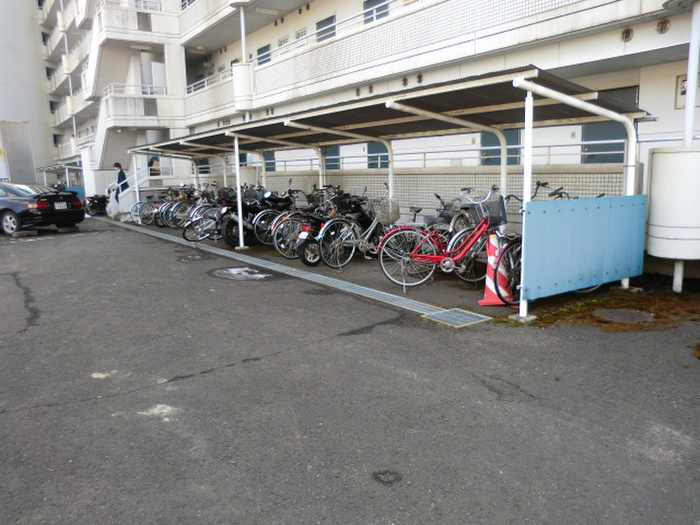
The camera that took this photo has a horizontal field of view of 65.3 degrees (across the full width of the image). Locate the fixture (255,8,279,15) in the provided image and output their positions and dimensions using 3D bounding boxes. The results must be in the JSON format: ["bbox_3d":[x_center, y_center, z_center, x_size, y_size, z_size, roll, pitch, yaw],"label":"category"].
[{"bbox_3d":[-2.177,-6.608,14.364,0.630,0.080,0.120,-7,11,-34],"label":"fixture"}]

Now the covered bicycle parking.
[{"bbox_3d":[-1.561,-1.499,10.997,2.240,2.202,14.044,-7,11,-34],"label":"covered bicycle parking"}]

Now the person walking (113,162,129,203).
[{"bbox_3d":[-7.584,-2.448,18.024,0.550,1.660,0.500,-7,11,-34],"label":"person walking"}]

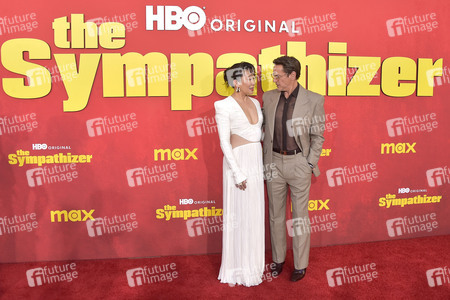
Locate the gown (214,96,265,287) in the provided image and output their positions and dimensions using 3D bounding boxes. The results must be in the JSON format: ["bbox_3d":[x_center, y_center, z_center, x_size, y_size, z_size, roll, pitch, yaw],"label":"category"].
[{"bbox_3d":[0.115,0.315,2.760,0.430,1.450,0.350,-6,8,-40],"label":"gown"}]

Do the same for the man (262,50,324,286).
[{"bbox_3d":[0.530,0.156,2.790,0.540,1.760,0.360,3,7,28],"label":"man"}]

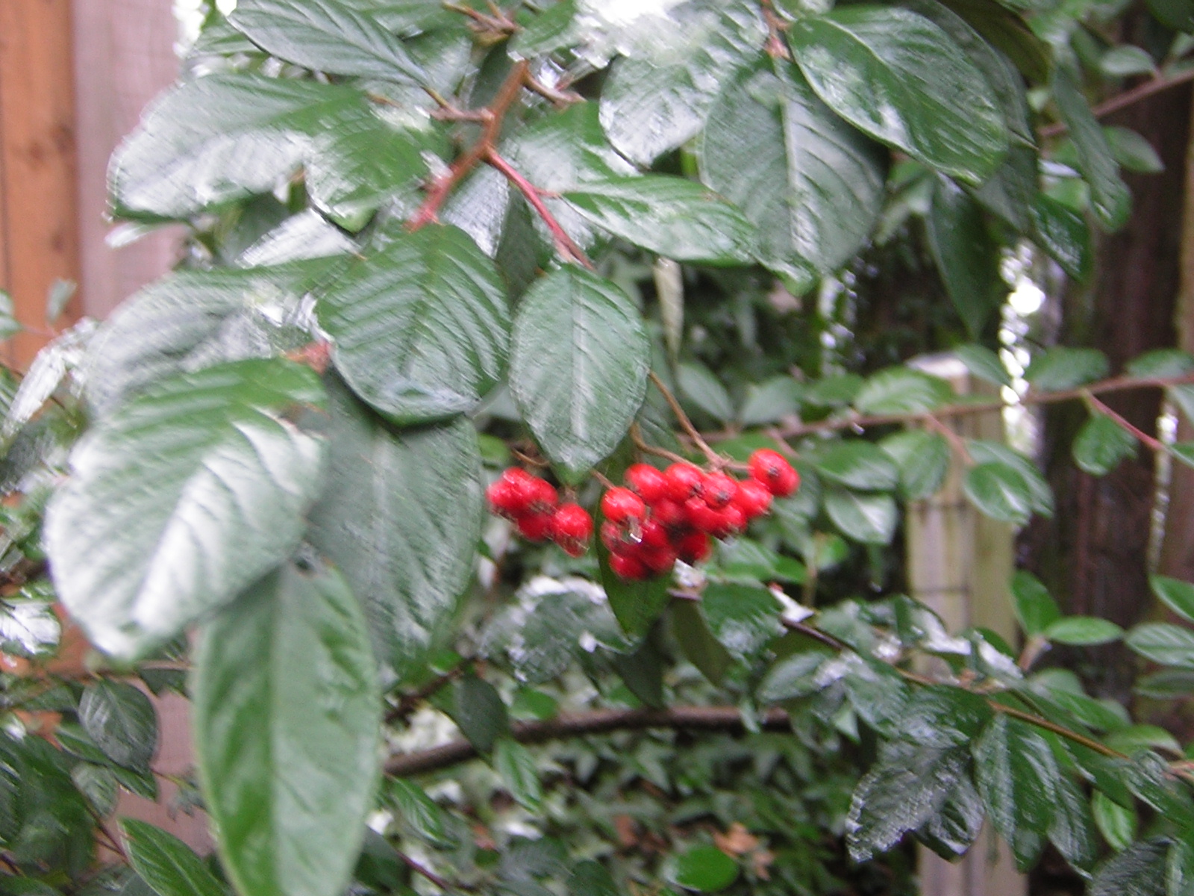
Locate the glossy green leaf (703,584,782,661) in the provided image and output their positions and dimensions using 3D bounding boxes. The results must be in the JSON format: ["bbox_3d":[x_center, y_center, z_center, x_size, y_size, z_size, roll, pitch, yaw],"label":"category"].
[{"bbox_3d":[0.048,0.056,0.780,0.025,0.030,0.007,-40,-24,-21],"label":"glossy green leaf"}]

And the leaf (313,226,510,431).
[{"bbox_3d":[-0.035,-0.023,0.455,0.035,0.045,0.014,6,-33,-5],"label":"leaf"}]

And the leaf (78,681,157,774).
[{"bbox_3d":[-0.198,0.116,1.000,0.029,0.042,0.008,-22,-25,-10],"label":"leaf"}]

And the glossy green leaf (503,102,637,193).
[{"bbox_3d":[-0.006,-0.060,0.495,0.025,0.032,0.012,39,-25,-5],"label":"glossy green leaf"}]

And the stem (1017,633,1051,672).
[{"bbox_3d":[0.202,0.095,1.120,0.008,0.017,0.007,27,0,0],"label":"stem"}]

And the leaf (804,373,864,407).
[{"bbox_3d":[0.080,-0.019,0.820,0.021,0.014,0.008,12,2,0],"label":"leaf"}]

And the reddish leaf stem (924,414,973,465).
[{"bbox_3d":[0.116,-0.003,0.800,0.004,0.022,0.004,-42,0,6],"label":"reddish leaf stem"}]

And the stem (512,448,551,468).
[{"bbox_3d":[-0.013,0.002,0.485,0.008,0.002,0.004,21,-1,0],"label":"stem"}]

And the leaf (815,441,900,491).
[{"bbox_3d":[0.131,0.009,1.220,0.044,0.008,0.026,13,50,13],"label":"leaf"}]

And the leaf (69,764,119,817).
[{"bbox_3d":[-0.218,0.149,1.050,0.021,0.026,0.006,-30,-28,-16],"label":"leaf"}]

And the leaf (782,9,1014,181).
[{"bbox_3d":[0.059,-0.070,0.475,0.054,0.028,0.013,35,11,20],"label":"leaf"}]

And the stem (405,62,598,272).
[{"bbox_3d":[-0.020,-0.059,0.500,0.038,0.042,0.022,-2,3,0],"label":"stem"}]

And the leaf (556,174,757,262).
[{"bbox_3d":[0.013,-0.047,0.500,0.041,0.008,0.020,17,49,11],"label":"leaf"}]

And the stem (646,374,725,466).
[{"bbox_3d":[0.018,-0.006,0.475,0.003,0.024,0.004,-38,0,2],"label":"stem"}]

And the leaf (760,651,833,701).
[{"bbox_3d":[0.054,0.062,0.660,0.024,0.014,0.009,-30,-7,-10],"label":"leaf"}]

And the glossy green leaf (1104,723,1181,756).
[{"bbox_3d":[0.226,0.121,1.000,0.032,0.006,0.020,-9,37,-15],"label":"glossy green leaf"}]

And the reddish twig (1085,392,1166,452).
[{"bbox_3d":[0.174,-0.009,0.800,0.032,0.004,0.004,35,8,0],"label":"reddish twig"}]

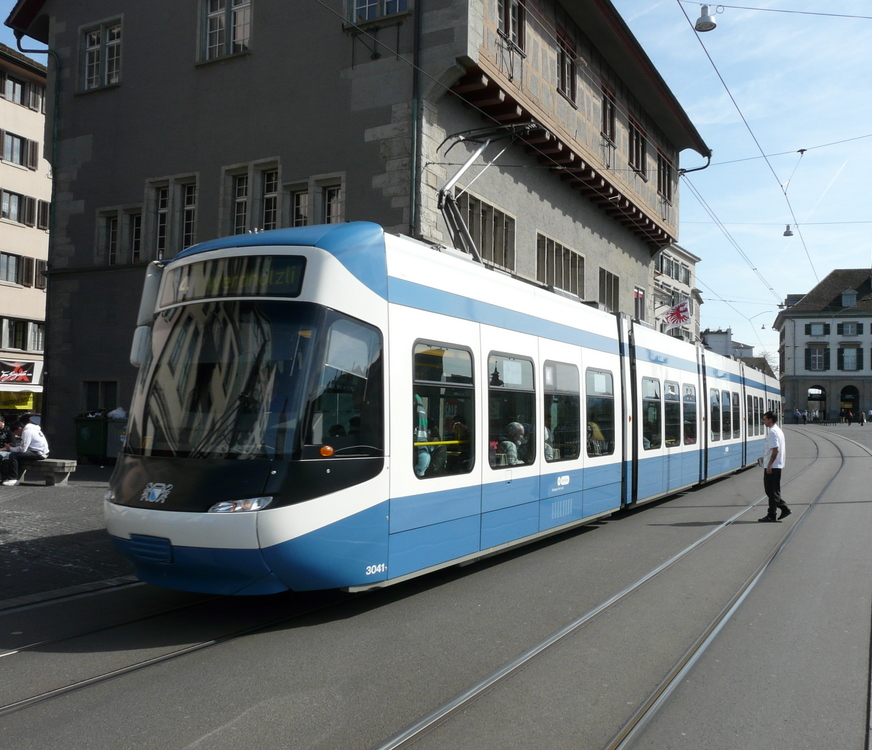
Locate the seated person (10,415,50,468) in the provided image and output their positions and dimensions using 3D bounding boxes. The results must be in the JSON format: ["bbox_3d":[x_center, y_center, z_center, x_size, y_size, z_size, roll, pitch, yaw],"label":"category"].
[{"bbox_3d":[-8.383,1.611,16.600,0.880,1.280,0.550,2,-3,-17],"label":"seated person"}]

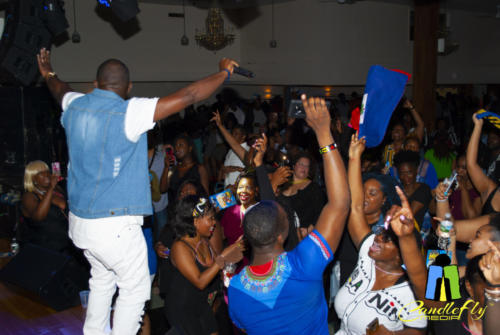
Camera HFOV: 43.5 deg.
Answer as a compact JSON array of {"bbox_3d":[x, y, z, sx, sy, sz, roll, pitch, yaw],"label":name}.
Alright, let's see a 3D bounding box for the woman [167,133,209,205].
[{"bbox_3d":[-0.630,0.530,6.270,0.500,1.680,0.450,5,10,33],"label":"woman"}]

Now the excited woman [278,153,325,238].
[{"bbox_3d":[0.500,0.700,5.810,0.520,1.650,0.420,5,9,30],"label":"excited woman"}]

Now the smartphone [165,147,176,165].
[{"bbox_3d":[-0.749,-0.113,5.900,0.078,0.155,0.012,-16,3,22],"label":"smartphone"}]

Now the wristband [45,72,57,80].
[{"bbox_3d":[-1.147,-0.523,3.600,0.070,0.062,0.020,-30,50,-1],"label":"wristband"}]

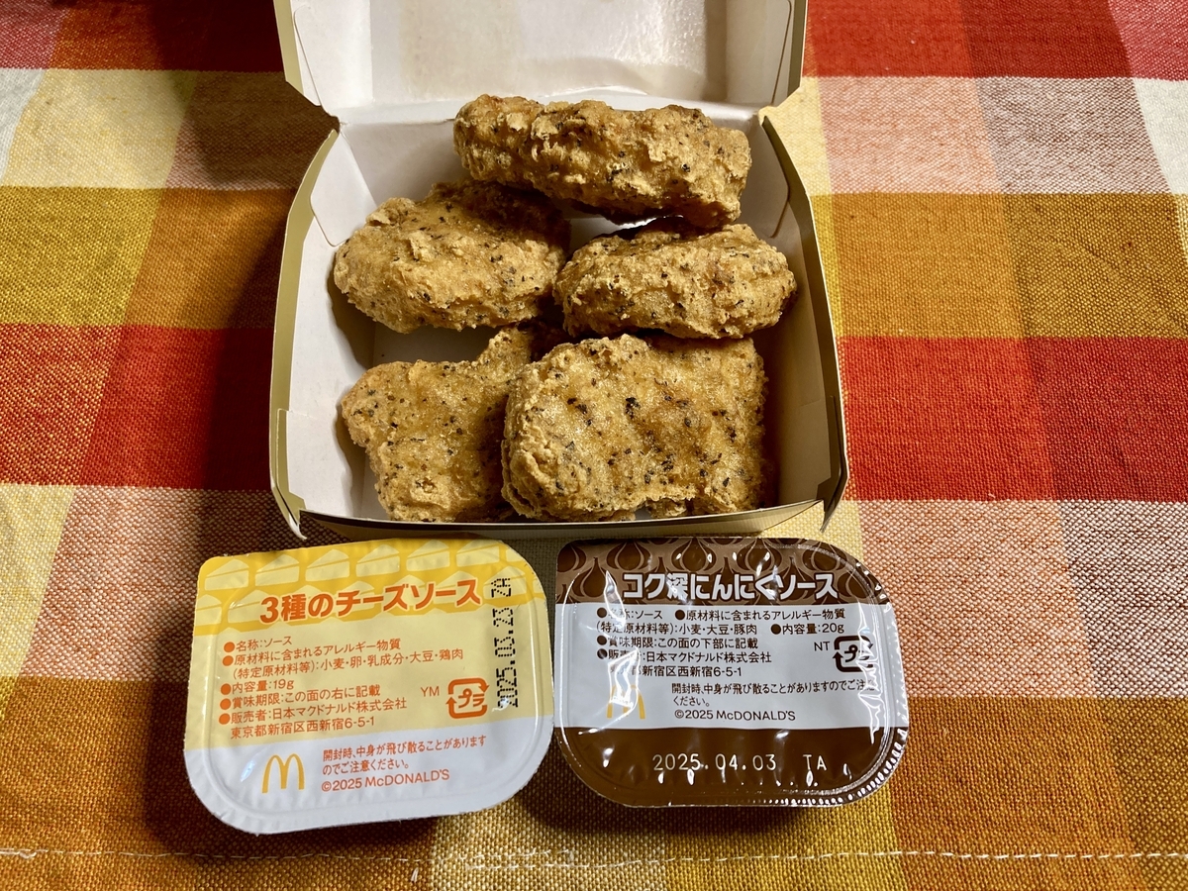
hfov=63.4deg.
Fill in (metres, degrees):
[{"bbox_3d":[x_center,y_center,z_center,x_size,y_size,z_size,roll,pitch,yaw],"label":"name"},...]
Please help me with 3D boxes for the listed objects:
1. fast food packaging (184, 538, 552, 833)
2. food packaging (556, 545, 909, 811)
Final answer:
[{"bbox_3d":[-0.038,0.043,0.171,0.061,0.020,0.048,-4,64,-1],"label":"fast food packaging"},{"bbox_3d":[0.024,0.042,0.175,0.060,0.018,0.047,0,64,1],"label":"food packaging"}]

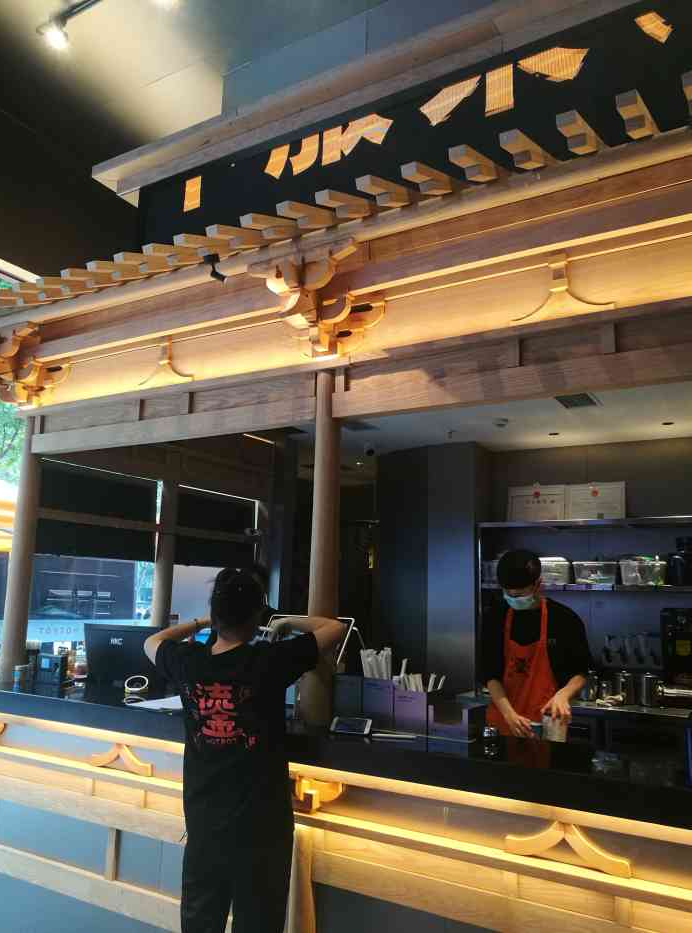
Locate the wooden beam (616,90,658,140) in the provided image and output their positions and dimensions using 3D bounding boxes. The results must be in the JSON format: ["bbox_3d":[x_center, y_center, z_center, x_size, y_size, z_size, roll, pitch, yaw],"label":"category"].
[{"bbox_3d":[0.930,-1.099,2.320,0.056,0.066,0.394,-5,7,31],"label":"wooden beam"}]

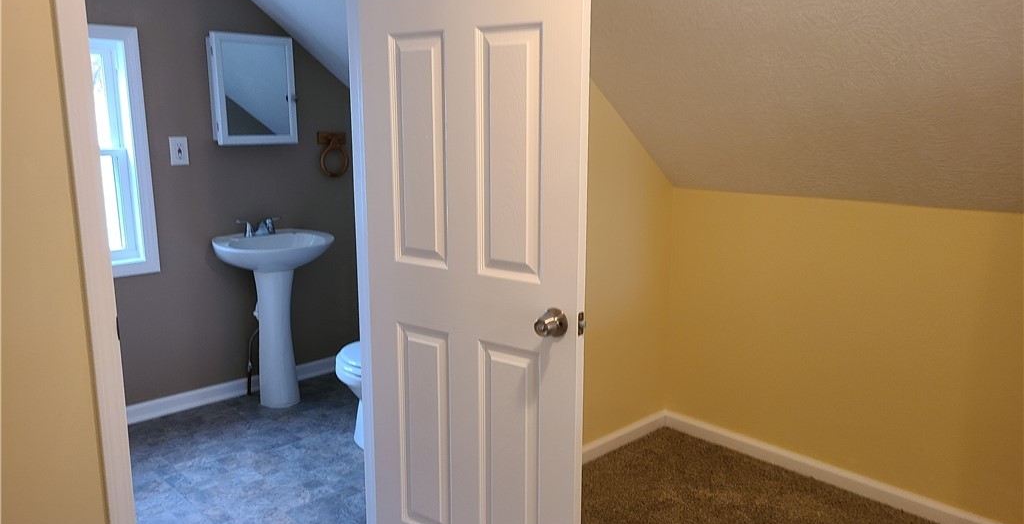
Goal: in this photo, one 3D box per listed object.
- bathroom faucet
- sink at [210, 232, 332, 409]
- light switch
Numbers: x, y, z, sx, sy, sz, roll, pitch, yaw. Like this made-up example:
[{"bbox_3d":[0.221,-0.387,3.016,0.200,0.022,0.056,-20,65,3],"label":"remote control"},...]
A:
[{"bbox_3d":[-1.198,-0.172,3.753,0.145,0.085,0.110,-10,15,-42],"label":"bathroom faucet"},{"bbox_3d":[-1.127,0.295,3.700,0.560,0.826,0.495,-10,15,-42],"label":"sink"},{"bbox_3d":[-1.520,-0.506,3.521,0.077,0.127,0.016,-10,15,-42],"label":"light switch"}]

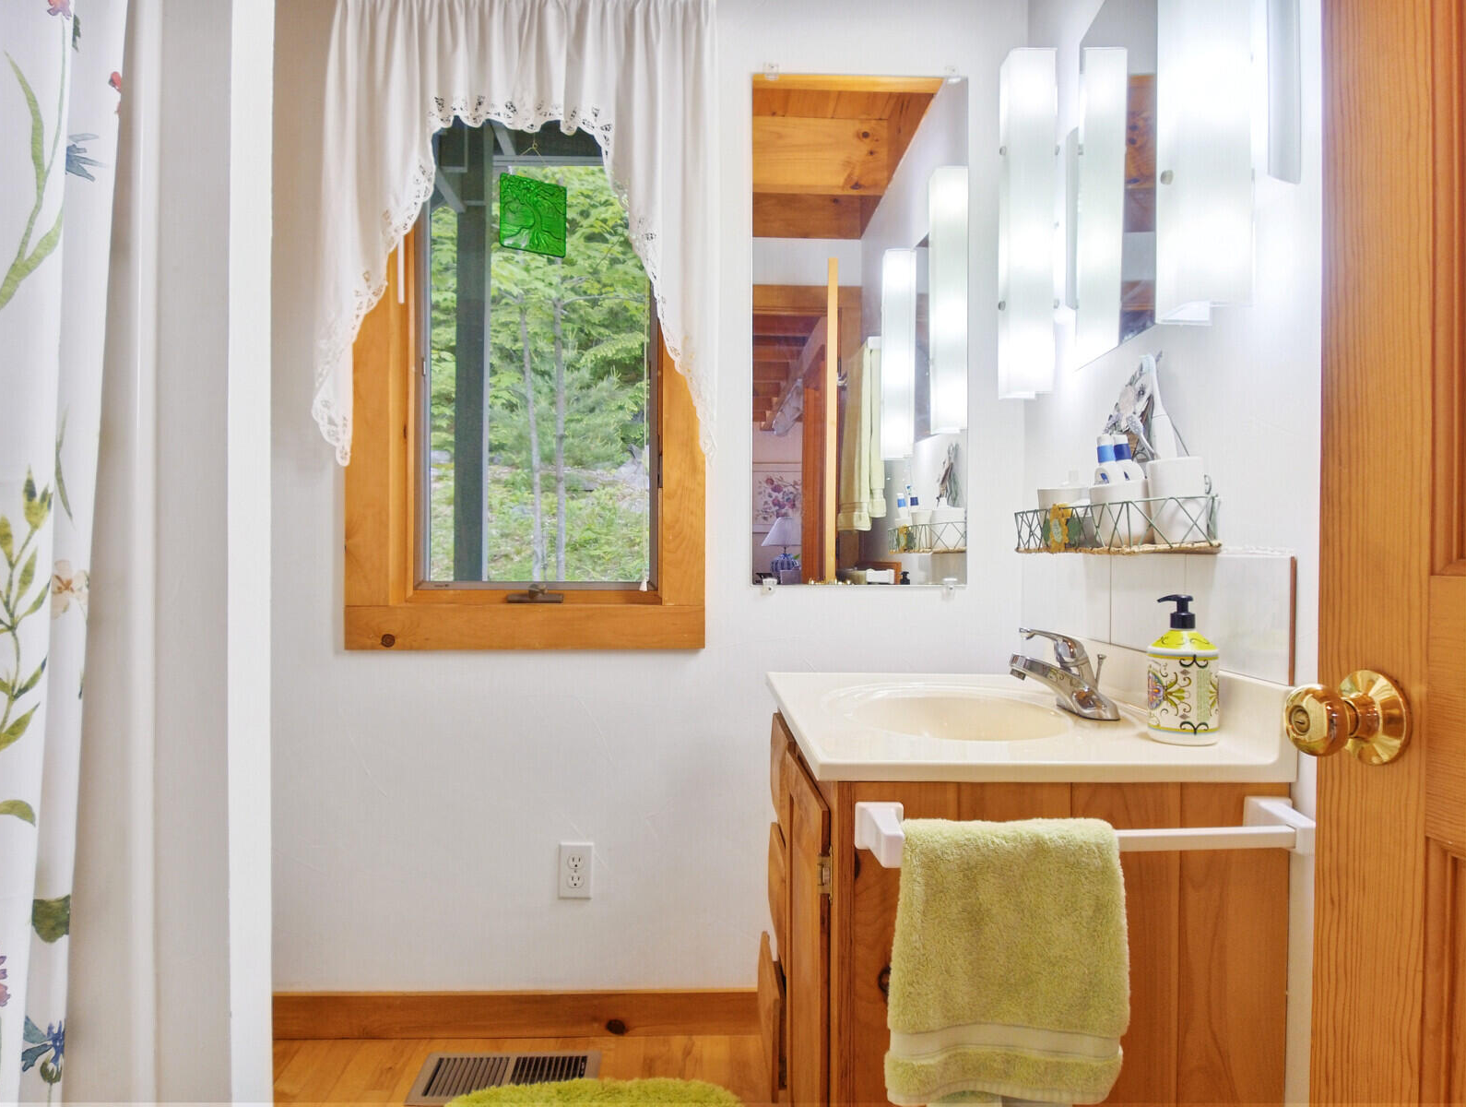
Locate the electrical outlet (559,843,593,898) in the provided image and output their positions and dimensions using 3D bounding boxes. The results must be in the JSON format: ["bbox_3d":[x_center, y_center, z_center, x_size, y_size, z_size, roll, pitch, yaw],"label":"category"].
[{"bbox_3d":[-0.325,0.657,1.937,0.071,0.115,0.008,0,0,-1],"label":"electrical outlet"}]

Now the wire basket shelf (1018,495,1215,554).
[{"bbox_3d":[0.568,-0.034,1.430,0.120,0.068,0.460,0,0,-2],"label":"wire basket shelf"}]

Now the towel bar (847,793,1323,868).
[{"bbox_3d":[0.395,0.314,1.072,0.498,0.058,0.080,-2,0,-1],"label":"towel bar"}]

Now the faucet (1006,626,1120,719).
[{"bbox_3d":[0.507,0.180,1.450,0.138,0.127,0.150,0,0,-2],"label":"faucet"}]

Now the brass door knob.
[{"bbox_3d":[0.421,0.115,0.655,0.062,0.066,0.066,0,0,-6],"label":"brass door knob"}]

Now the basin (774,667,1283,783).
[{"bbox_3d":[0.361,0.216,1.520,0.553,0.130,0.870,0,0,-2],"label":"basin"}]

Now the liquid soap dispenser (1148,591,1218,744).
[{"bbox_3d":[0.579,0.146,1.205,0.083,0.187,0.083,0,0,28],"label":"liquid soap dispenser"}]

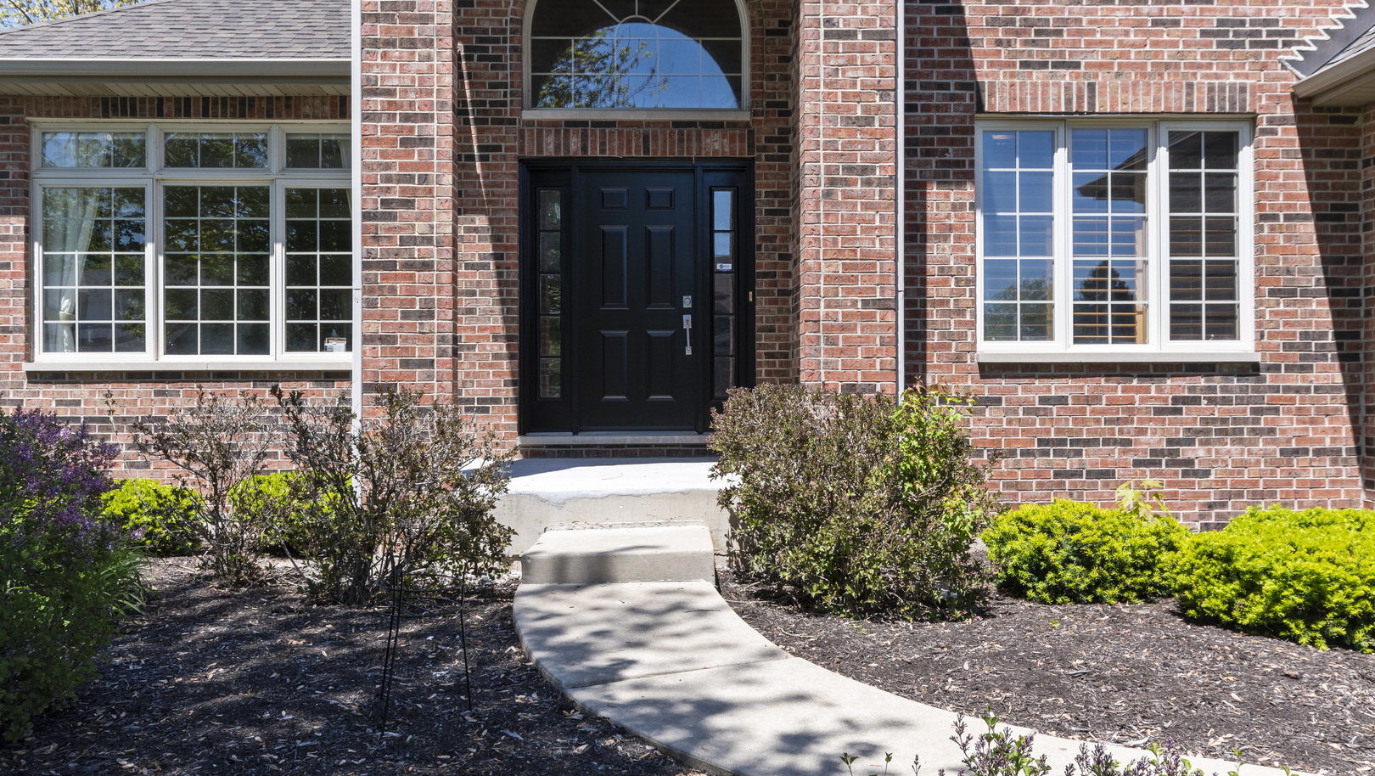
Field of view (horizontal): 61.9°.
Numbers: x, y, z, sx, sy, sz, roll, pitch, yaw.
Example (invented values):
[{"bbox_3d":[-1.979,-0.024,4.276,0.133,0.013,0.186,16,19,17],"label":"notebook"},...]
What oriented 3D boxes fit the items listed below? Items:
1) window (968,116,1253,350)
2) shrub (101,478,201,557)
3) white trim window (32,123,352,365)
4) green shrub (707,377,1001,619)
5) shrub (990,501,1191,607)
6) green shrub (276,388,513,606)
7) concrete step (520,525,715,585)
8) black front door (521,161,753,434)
[{"bbox_3d":[2.720,-0.962,7.290,1.780,1.510,0.130,0,0,-1],"label":"window"},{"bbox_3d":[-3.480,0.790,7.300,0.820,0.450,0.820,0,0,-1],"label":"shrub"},{"bbox_3d":[-3.500,-1.085,8.600,2.720,1.800,0.130,0,0,-1],"label":"white trim window"},{"bbox_3d":[0.785,0.500,5.420,1.360,1.040,1.150,0,0,-1],"label":"green shrub"},{"bbox_3d":[2.040,0.775,5.800,1.060,0.470,0.980,0,0,-1],"label":"shrub"},{"bbox_3d":[-1.385,0.500,5.420,1.150,1.030,1.050,0,0,-1],"label":"green shrub"},{"bbox_3d":[-0.330,0.857,5.850,0.910,0.155,0.880,0,0,-1],"label":"concrete step"},{"bbox_3d":[-0.387,-0.690,8.770,1.770,2.090,0.160,0,0,-1],"label":"black front door"}]

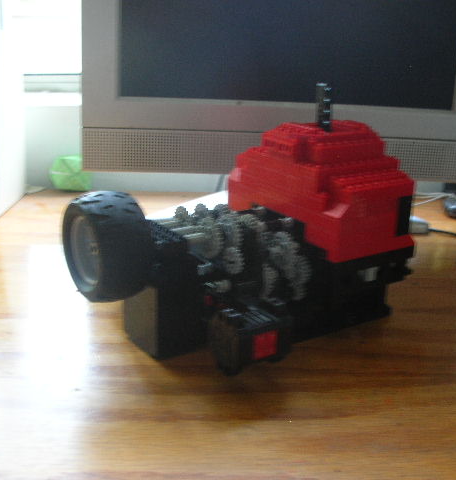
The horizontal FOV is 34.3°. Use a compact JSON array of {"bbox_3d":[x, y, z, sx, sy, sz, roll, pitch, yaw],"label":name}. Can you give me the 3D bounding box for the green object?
[{"bbox_3d":[-0.192,-0.084,0.909,0.044,0.041,0.044,-7,19,-24],"label":"green object"}]

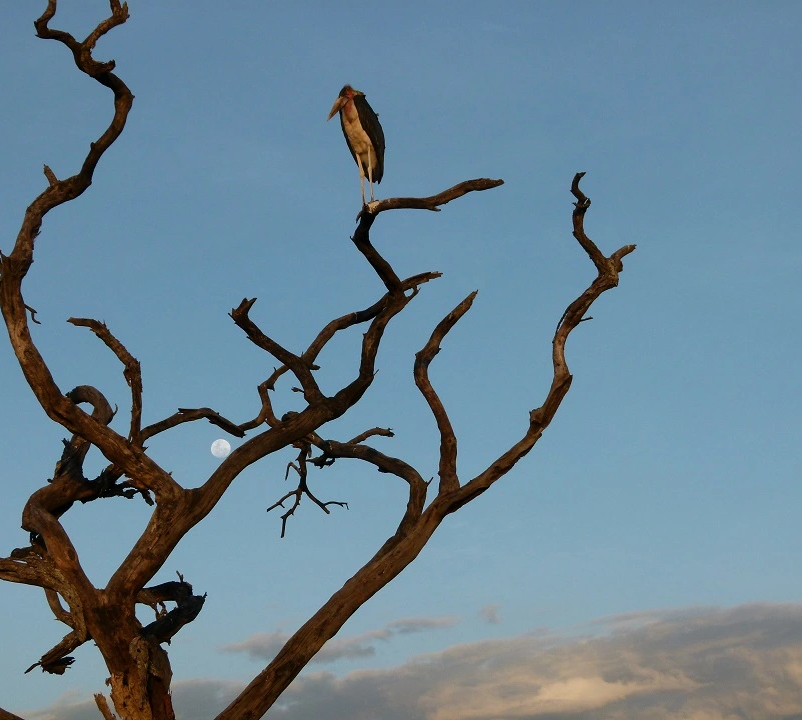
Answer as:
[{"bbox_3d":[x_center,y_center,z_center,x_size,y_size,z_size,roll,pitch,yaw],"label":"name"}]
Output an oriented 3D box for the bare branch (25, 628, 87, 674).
[{"bbox_3d":[-3.059,2.589,19.701,0.551,0.395,0.450,0,-15,0],"label":"bare branch"}]

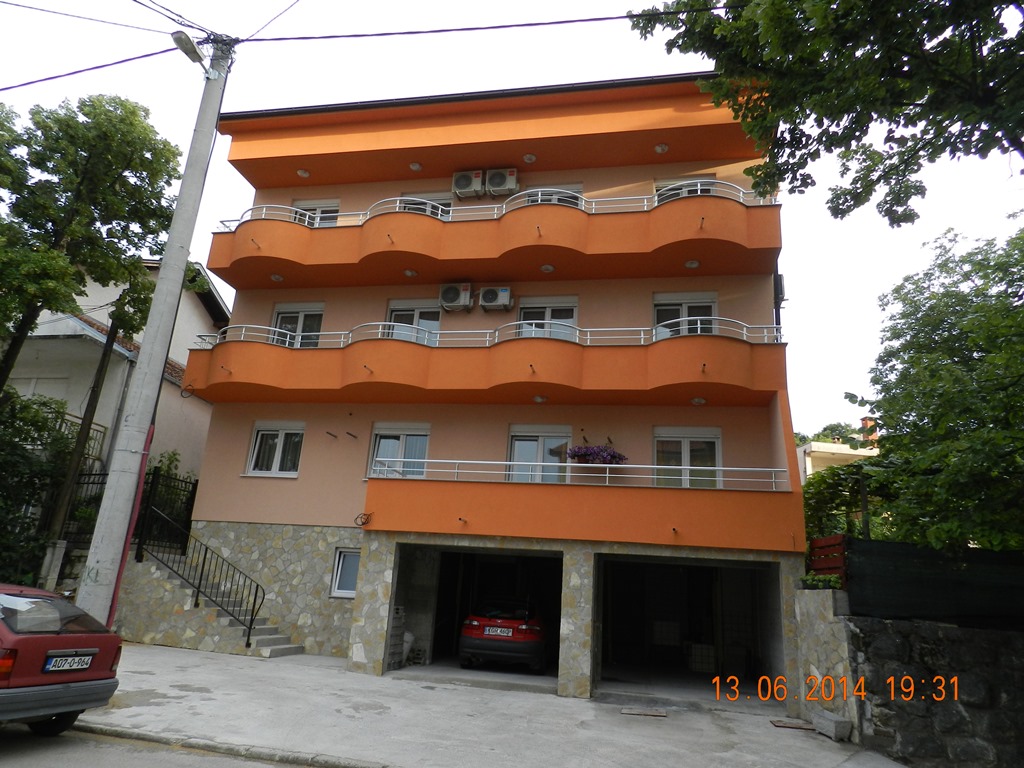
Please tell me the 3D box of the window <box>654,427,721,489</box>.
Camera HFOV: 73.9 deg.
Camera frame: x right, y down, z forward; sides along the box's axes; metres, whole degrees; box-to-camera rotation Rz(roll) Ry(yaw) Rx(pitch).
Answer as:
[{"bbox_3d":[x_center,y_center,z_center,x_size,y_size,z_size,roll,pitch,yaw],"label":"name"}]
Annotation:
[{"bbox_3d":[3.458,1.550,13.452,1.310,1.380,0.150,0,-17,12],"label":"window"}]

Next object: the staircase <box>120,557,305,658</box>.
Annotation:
[{"bbox_3d":[-6.053,4.548,14.019,3.390,1.720,1.400,0,-18,12],"label":"staircase"}]

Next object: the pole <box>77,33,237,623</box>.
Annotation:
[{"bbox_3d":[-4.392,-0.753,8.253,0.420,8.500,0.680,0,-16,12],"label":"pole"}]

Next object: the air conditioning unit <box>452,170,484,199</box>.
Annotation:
[{"bbox_3d":[-0.974,-4.649,15.884,0.730,0.540,0.280,0,-17,12],"label":"air conditioning unit"}]

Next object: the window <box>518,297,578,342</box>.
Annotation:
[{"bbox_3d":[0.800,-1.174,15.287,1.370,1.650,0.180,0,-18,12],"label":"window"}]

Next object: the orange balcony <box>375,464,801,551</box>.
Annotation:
[{"bbox_3d":[1.239,2.386,12.977,7.790,1.350,1.850,0,-18,12],"label":"orange balcony"}]

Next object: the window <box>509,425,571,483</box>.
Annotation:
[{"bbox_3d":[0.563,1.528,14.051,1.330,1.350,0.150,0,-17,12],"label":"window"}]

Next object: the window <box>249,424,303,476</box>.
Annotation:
[{"bbox_3d":[-5.262,1.480,15.257,1.290,1.250,0.150,0,-17,12],"label":"window"}]

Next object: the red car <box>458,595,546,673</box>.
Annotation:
[{"bbox_3d":[0.217,5.170,14.328,1.700,1.380,4.100,0,-17,13],"label":"red car"}]

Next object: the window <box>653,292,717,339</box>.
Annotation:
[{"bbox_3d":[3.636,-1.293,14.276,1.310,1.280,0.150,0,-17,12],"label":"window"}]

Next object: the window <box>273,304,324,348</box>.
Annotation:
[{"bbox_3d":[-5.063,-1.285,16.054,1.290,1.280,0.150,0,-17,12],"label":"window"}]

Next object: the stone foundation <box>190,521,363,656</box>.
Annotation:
[{"bbox_3d":[-5.128,4.387,14.791,4.510,2.600,0.400,0,-18,12],"label":"stone foundation"}]

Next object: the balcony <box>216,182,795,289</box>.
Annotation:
[{"bbox_3d":[-0.779,-3.137,14.731,12.400,1.310,1.730,0,-17,12],"label":"balcony"}]

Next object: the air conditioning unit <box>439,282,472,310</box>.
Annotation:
[{"bbox_3d":[-1.184,-1.918,15.100,0.730,0.540,0.280,0,-17,12],"label":"air conditioning unit"}]

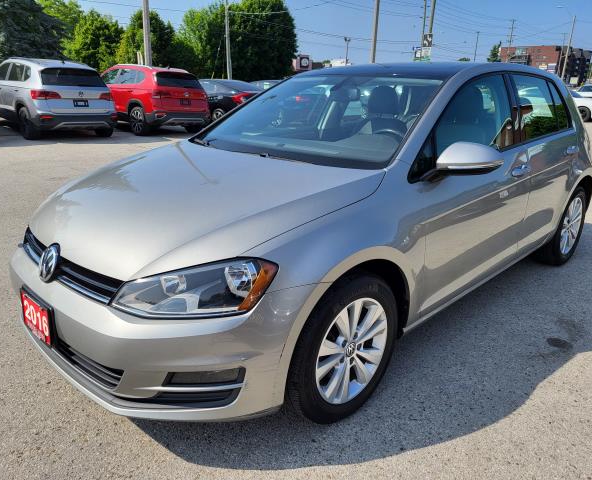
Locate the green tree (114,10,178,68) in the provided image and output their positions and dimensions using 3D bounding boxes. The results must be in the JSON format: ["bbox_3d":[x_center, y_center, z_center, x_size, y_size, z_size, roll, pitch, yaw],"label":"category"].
[{"bbox_3d":[-10.256,-12.634,33.992,4.300,6.681,4.300,0,17,0],"label":"green tree"}]

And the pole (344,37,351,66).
[{"bbox_3d":[7.508,-25.372,71.303,0.900,8.775,0.300,0,17,0],"label":"pole"}]

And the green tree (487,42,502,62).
[{"bbox_3d":[41.314,-35.964,101.898,3.800,10.957,3.800,9,19,24],"label":"green tree"}]

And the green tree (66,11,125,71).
[{"bbox_3d":[-13.607,-12.228,32.969,4.200,6.526,4.200,0,17,0],"label":"green tree"}]

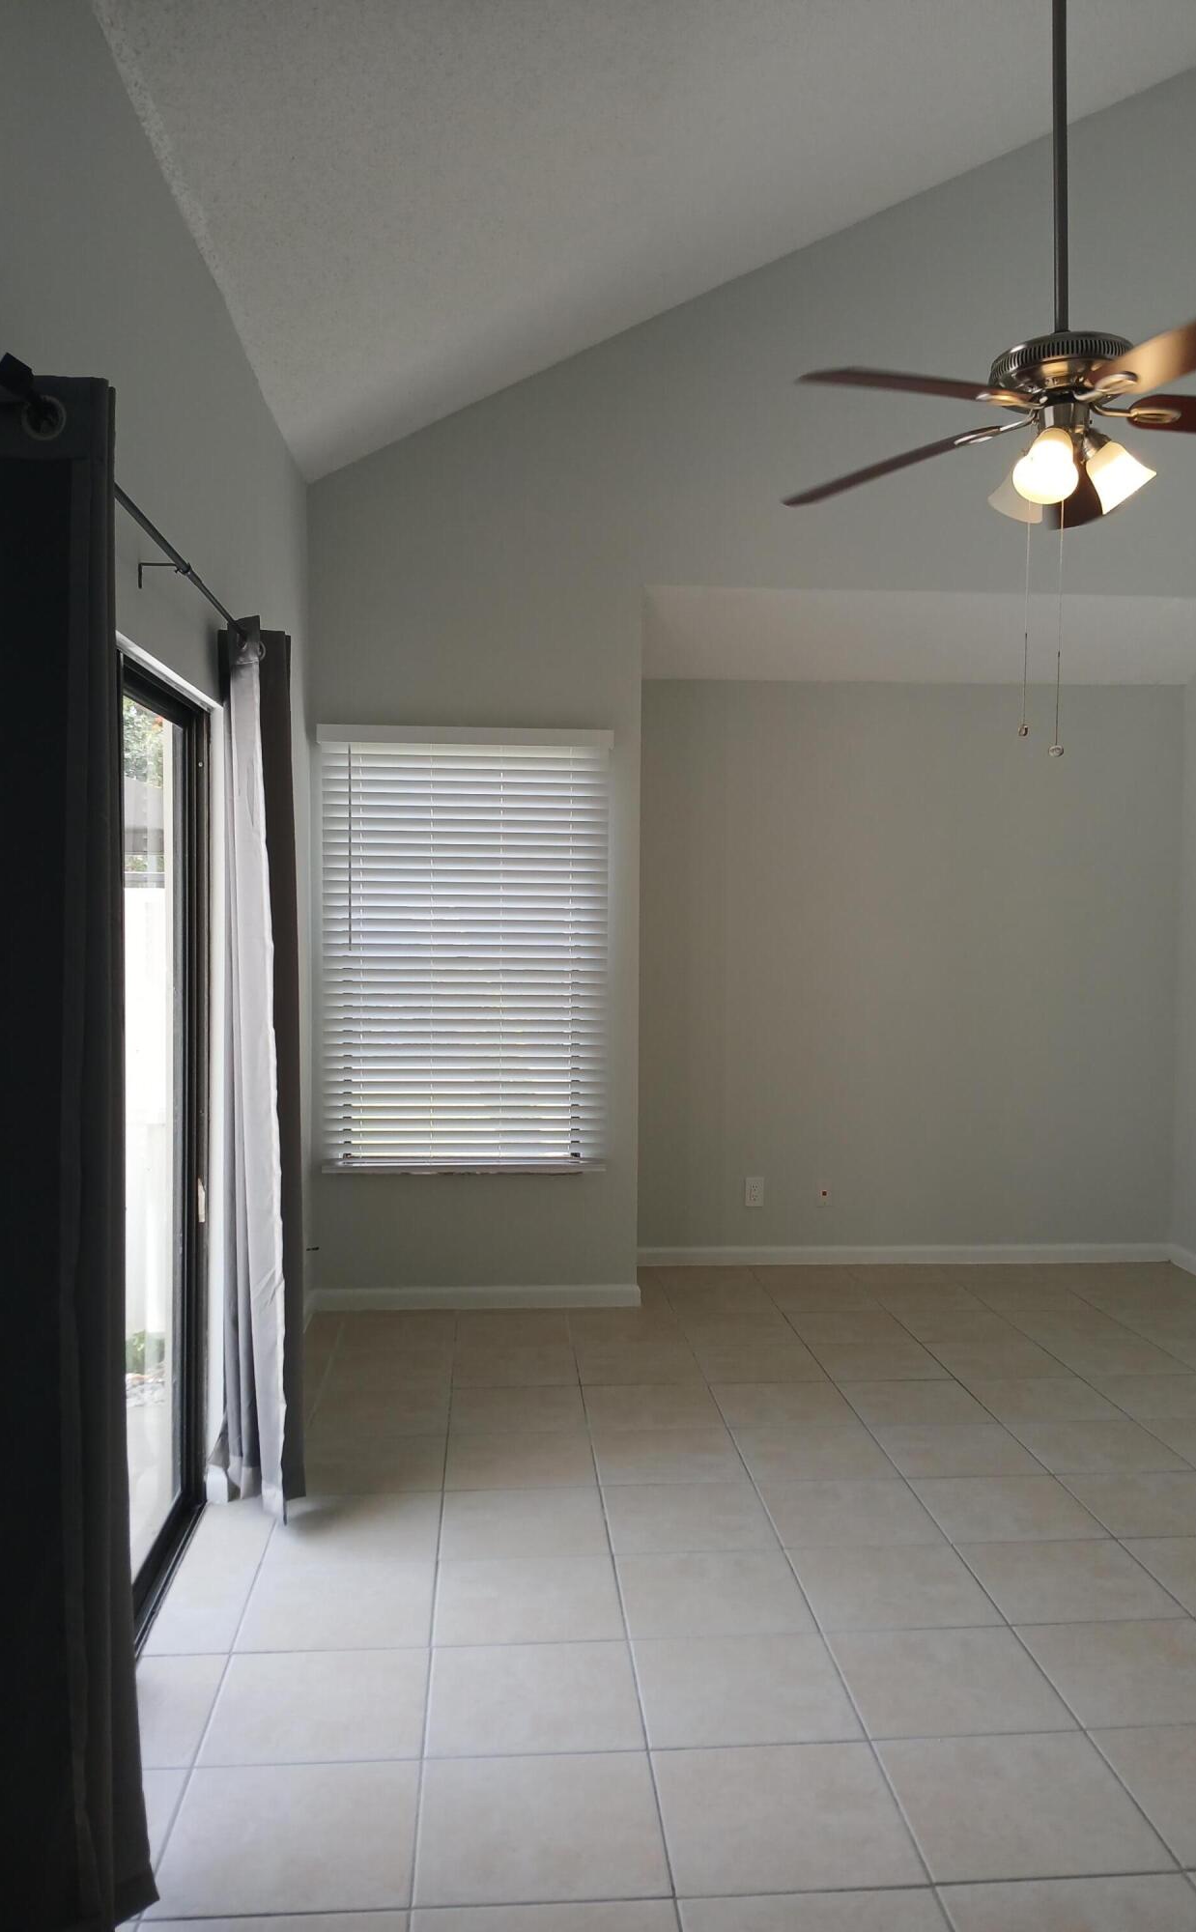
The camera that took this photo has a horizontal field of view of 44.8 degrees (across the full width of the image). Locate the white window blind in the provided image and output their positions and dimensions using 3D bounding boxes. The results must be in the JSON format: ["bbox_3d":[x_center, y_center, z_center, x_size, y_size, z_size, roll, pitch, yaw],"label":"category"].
[{"bbox_3d":[-0.485,-0.056,5.368,1.066,1.630,0.090,0,3,-4],"label":"white window blind"}]

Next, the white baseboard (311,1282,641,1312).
[{"bbox_3d":[-0.446,1.247,5.459,1.236,0.080,0.015,0,3,-4],"label":"white baseboard"}]

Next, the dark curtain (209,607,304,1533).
[{"bbox_3d":[-0.837,0.248,3.578,0.196,2.171,0.318,0,3,-4],"label":"dark curtain"}]

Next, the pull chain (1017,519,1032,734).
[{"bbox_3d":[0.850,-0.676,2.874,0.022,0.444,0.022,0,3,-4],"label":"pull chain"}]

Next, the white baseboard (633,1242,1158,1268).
[{"bbox_3d":[1.281,1.223,6.123,2.317,0.080,0.015,0,3,-4],"label":"white baseboard"}]

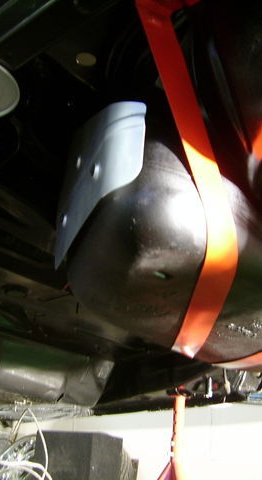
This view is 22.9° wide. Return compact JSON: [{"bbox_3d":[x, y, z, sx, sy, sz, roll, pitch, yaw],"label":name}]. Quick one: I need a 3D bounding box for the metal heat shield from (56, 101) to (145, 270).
[{"bbox_3d":[-0.039,-0.070,0.807,0.050,0.183,0.142,13,-22,-27],"label":"metal heat shield"}]

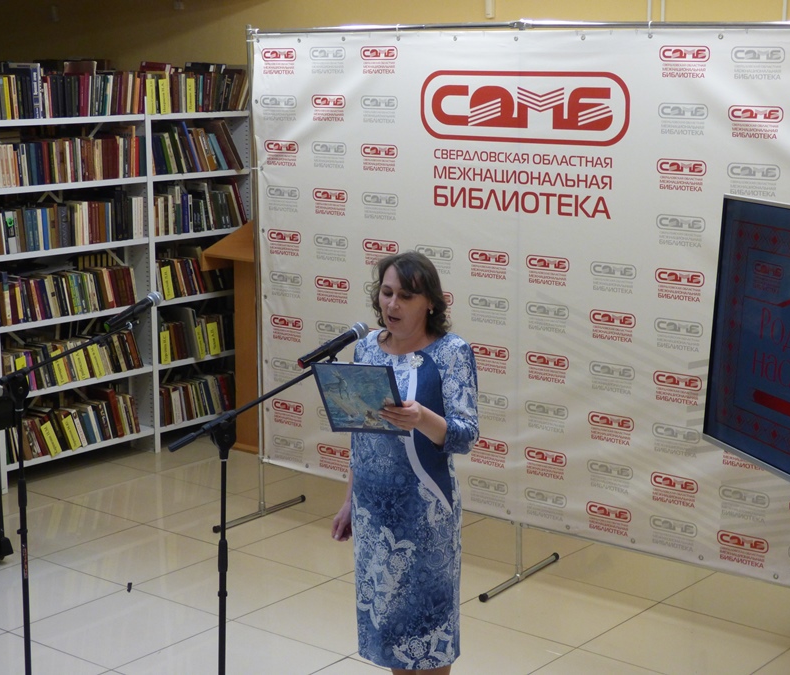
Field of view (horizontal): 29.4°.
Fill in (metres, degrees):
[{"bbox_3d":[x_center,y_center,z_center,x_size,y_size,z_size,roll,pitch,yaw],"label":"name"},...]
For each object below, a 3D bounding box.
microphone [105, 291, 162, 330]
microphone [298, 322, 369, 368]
[{"bbox_3d":[-0.868,-0.085,5.029,0.050,0.050,0.252,8,31,38],"label":"microphone"},{"bbox_3d":[-0.169,0.023,4.269,0.252,0.050,0.050,-30,26,-33],"label":"microphone"}]

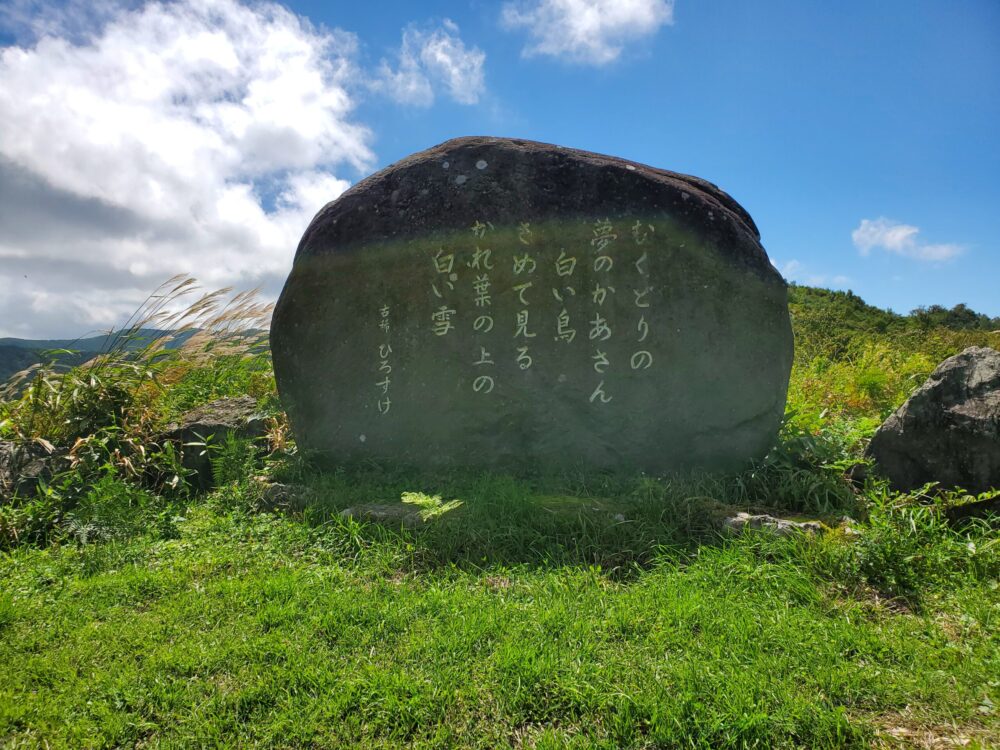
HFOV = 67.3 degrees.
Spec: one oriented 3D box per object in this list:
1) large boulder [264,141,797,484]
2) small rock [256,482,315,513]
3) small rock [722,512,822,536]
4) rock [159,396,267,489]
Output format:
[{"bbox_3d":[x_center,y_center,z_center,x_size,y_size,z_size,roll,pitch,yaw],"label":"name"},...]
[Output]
[{"bbox_3d":[0.240,-0.530,5.800,3.880,2.490,0.900,0,0,0],"label":"large boulder"},{"bbox_3d":[-1.450,0.830,5.100,0.400,0.210,0.320,0,0,0],"label":"small rock"},{"bbox_3d":[1.710,0.930,4.720,0.640,0.170,0.360,0,0,0],"label":"small rock"},{"bbox_3d":[-2.240,0.490,5.850,0.860,0.660,0.720,0,0,0],"label":"rock"}]

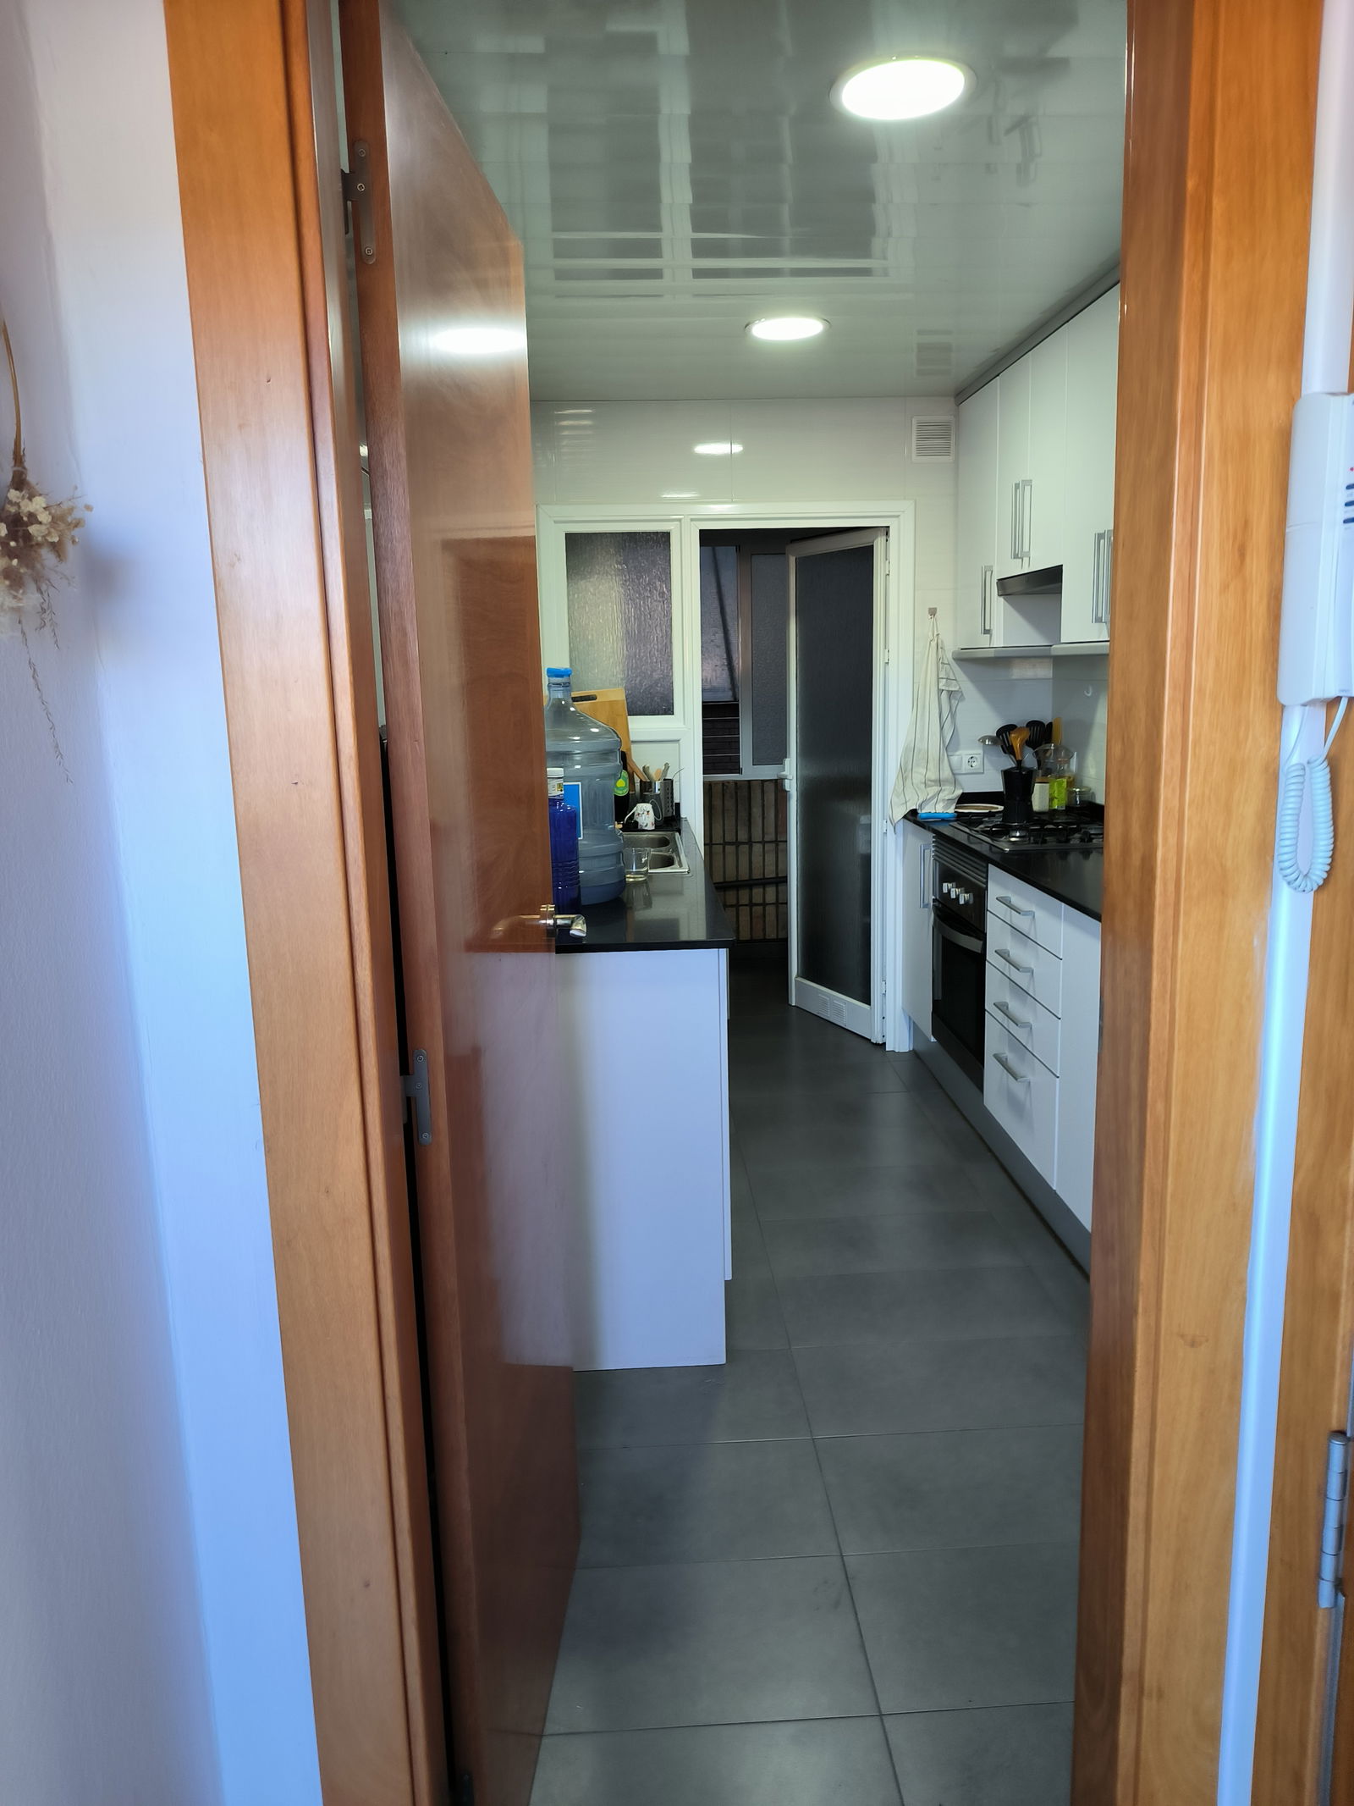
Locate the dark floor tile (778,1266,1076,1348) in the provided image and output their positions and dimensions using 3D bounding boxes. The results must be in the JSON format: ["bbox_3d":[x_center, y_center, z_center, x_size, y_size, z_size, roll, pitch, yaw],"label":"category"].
[{"bbox_3d":[0.522,0.878,2.716,0.598,0.010,0.304,-2,10,-2],"label":"dark floor tile"}]

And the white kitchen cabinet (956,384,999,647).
[{"bbox_3d":[1.132,-1.223,3.998,0.345,0.784,0.417,-2,11,-2],"label":"white kitchen cabinet"}]

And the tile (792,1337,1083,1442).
[{"bbox_3d":[0.542,0.948,2.457,0.600,0.010,0.308,-2,11,-2],"label":"tile"}]

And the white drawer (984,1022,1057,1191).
[{"bbox_3d":[1.110,0.477,3.230,0.467,0.275,0.588,-2,11,-2],"label":"white drawer"}]

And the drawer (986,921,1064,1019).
[{"bbox_3d":[1.102,0.136,3.167,0.467,0.141,0.585,-2,11,-2],"label":"drawer"}]

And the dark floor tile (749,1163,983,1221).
[{"bbox_3d":[0.496,0.769,3.315,0.598,0.010,0.304,-2,10,-2],"label":"dark floor tile"}]

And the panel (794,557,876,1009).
[{"bbox_3d":[0.586,-0.468,4.732,0.015,1.664,0.538,-6,12,-25],"label":"panel"}]

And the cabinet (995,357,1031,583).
[{"bbox_3d":[1.145,-1.252,3.630,0.345,0.585,0.295,-2,11,-2],"label":"cabinet"}]

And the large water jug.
[{"bbox_3d":[-0.252,-0.264,2.815,0.270,0.507,0.270,-2,10,-2],"label":"large water jug"}]

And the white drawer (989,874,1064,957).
[{"bbox_3d":[1.096,0.006,3.163,0.510,0.131,0.595,-2,10,-2],"label":"white drawer"}]

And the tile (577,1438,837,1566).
[{"bbox_3d":[-0.044,1.025,2.131,0.600,0.010,0.308,-2,11,-2],"label":"tile"}]

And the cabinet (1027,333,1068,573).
[{"bbox_3d":[1.176,-1.224,3.418,0.350,0.598,0.290,-2,10,-2],"label":"cabinet"}]

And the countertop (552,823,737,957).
[{"bbox_3d":[-0.236,-0.097,3.352,0.600,0.025,2.040,-2,11,-2],"label":"countertop"}]

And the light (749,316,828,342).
[{"bbox_3d":[0.297,-1.551,3.367,0.224,0.030,0.224,-2,10,-2],"label":"light"}]

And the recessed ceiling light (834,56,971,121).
[{"bbox_3d":[0.355,-1.301,1.996,0.224,0.030,0.224,-2,10,-2],"label":"recessed ceiling light"}]

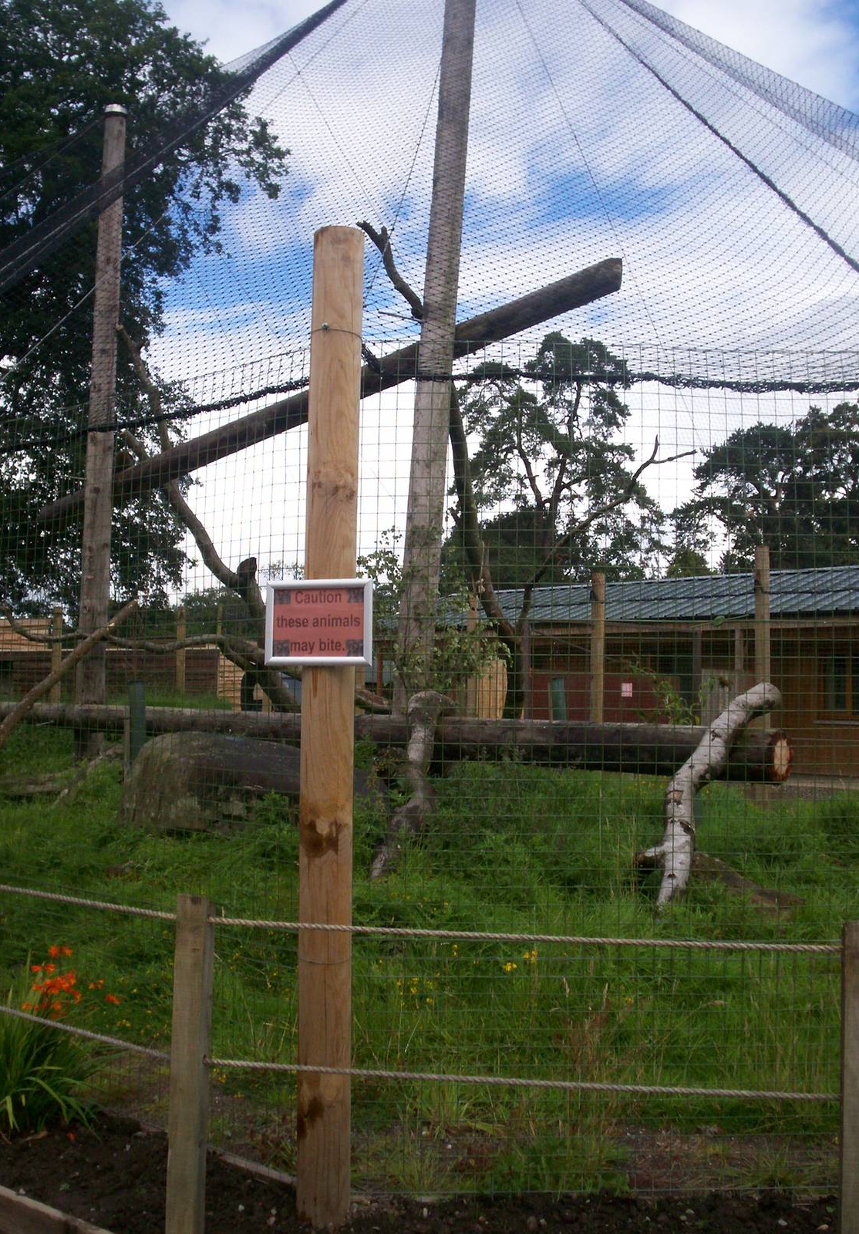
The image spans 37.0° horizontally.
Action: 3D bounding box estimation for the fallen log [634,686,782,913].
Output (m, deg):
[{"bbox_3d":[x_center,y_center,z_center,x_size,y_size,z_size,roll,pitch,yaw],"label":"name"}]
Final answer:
[{"bbox_3d":[1.805,1.132,8.300,0.900,1.330,0.850,1,-3,0],"label":"fallen log"}]

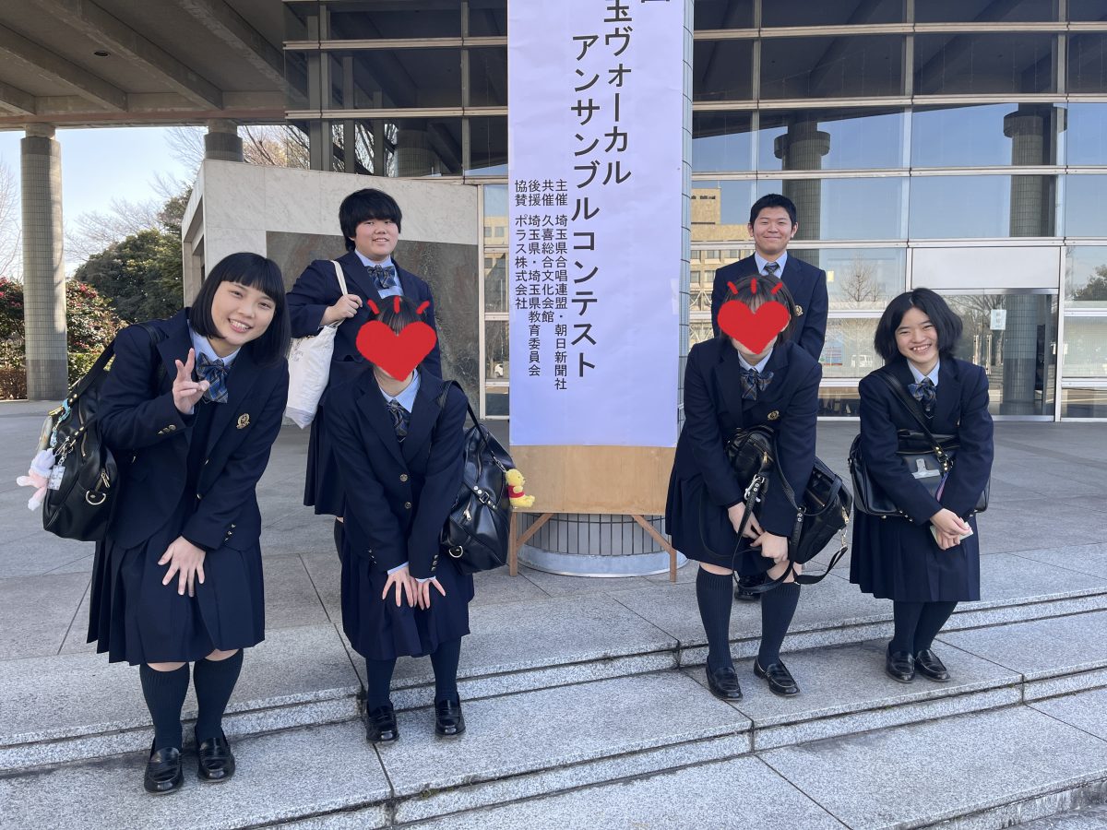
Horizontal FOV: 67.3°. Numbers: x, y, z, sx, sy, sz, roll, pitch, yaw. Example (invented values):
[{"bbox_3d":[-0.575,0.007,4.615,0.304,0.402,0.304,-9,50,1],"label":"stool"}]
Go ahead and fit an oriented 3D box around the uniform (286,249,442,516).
[{"bbox_3d":[-0.671,-0.114,2.970,0.550,0.970,0.360,-1,4,-14],"label":"uniform"}]

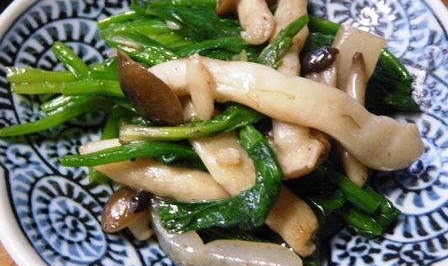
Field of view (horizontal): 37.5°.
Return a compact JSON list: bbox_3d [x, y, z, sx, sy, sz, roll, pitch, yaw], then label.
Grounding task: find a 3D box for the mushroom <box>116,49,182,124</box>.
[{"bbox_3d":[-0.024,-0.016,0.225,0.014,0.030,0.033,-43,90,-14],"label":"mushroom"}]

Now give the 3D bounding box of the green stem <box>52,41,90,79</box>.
[{"bbox_3d":[-0.055,-0.026,0.238,0.005,0.005,0.018,-32,61,-20],"label":"green stem"}]

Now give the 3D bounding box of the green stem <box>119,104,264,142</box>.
[{"bbox_3d":[-0.011,-0.004,0.219,0.048,0.008,0.009,-9,56,-6],"label":"green stem"}]

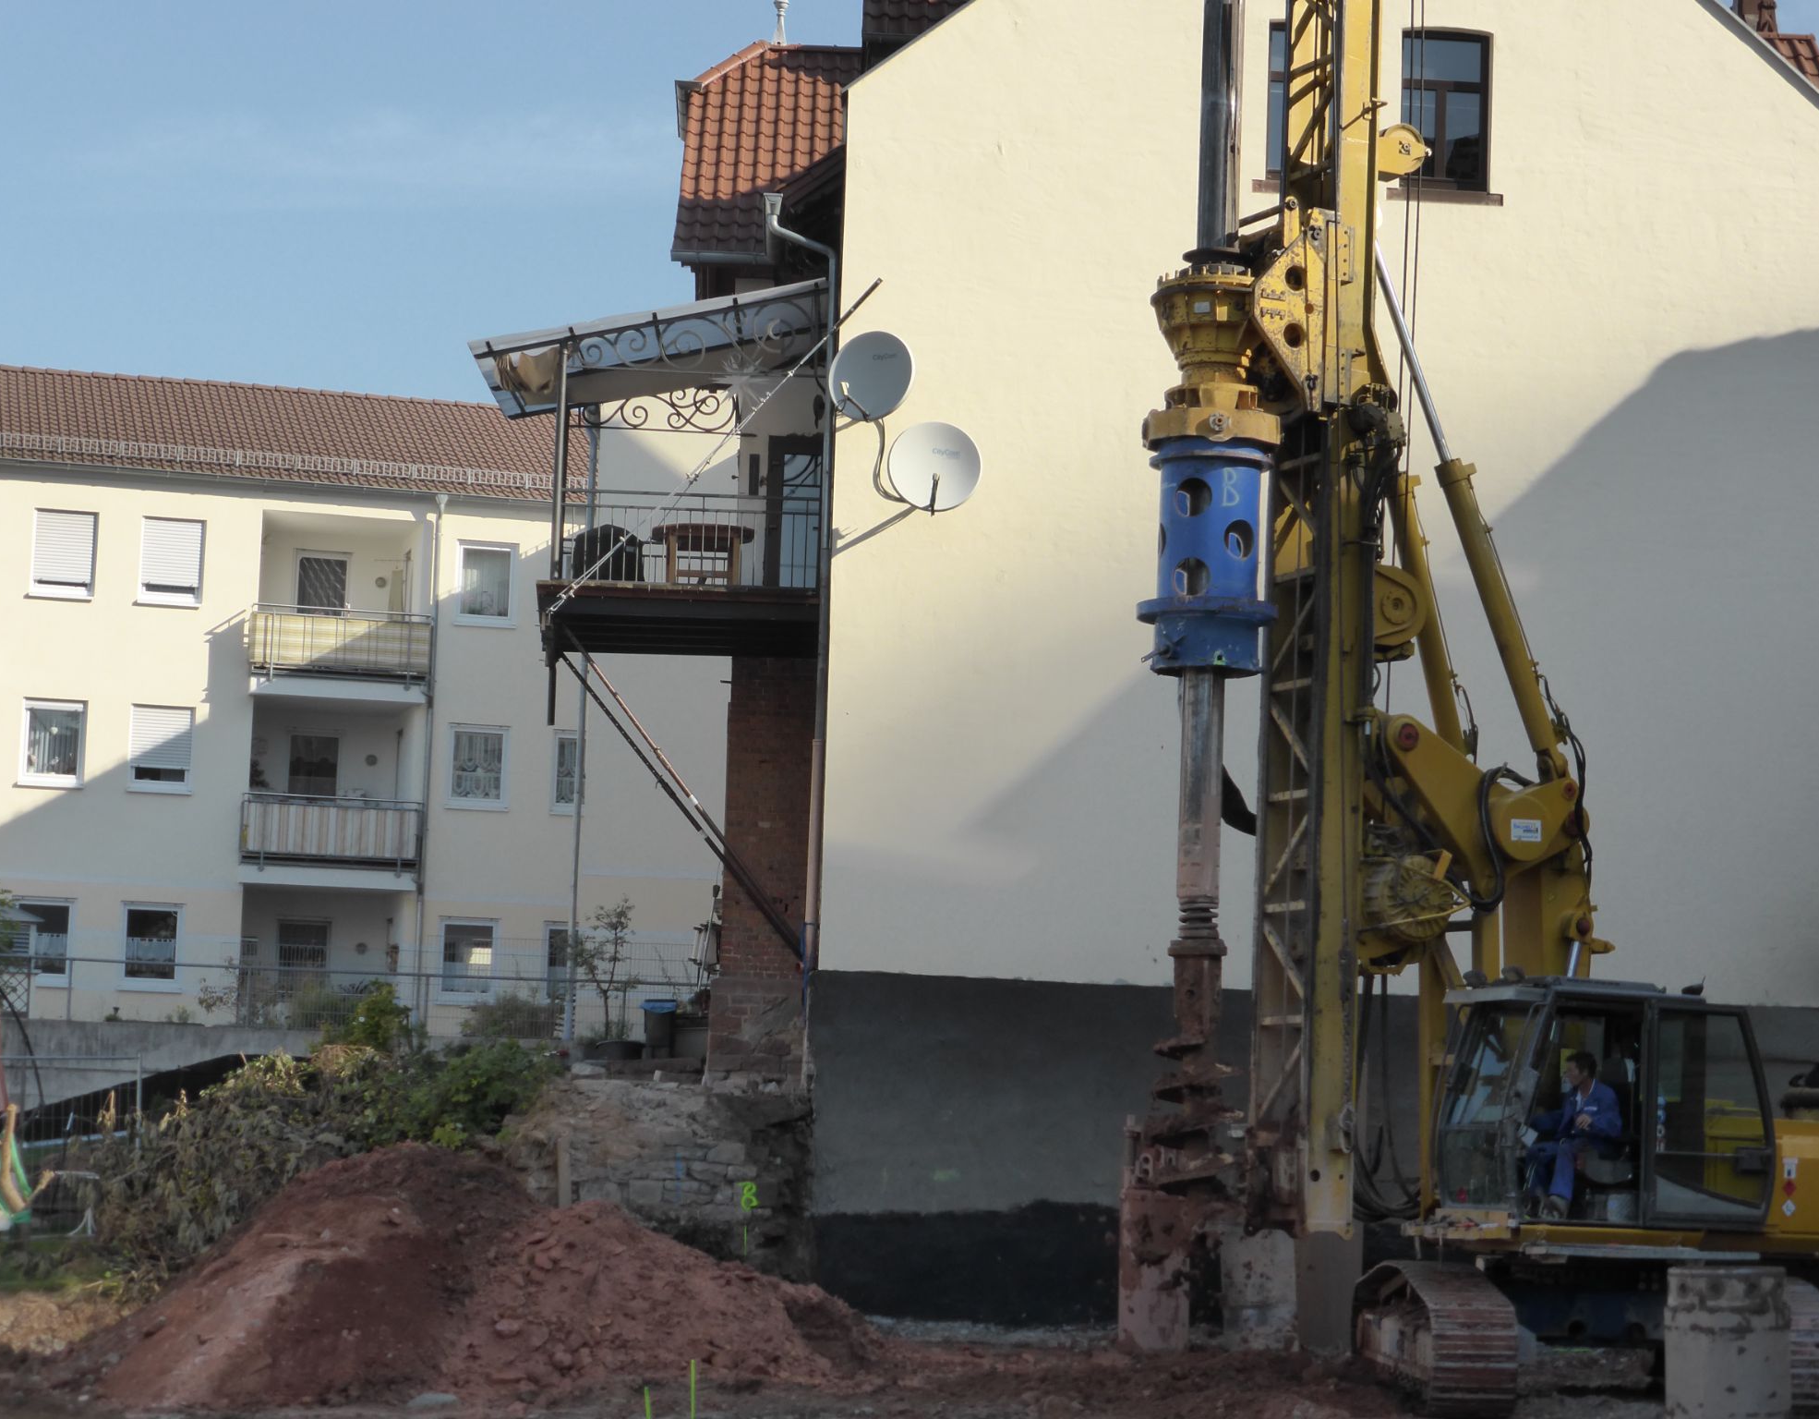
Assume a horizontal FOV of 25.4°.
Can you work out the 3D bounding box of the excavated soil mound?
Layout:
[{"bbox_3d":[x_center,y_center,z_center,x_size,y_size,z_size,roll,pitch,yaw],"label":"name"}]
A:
[{"bbox_3d":[-3.131,3.855,27.849,5.600,1.650,4.200,3,-6,-8],"label":"excavated soil mound"}]

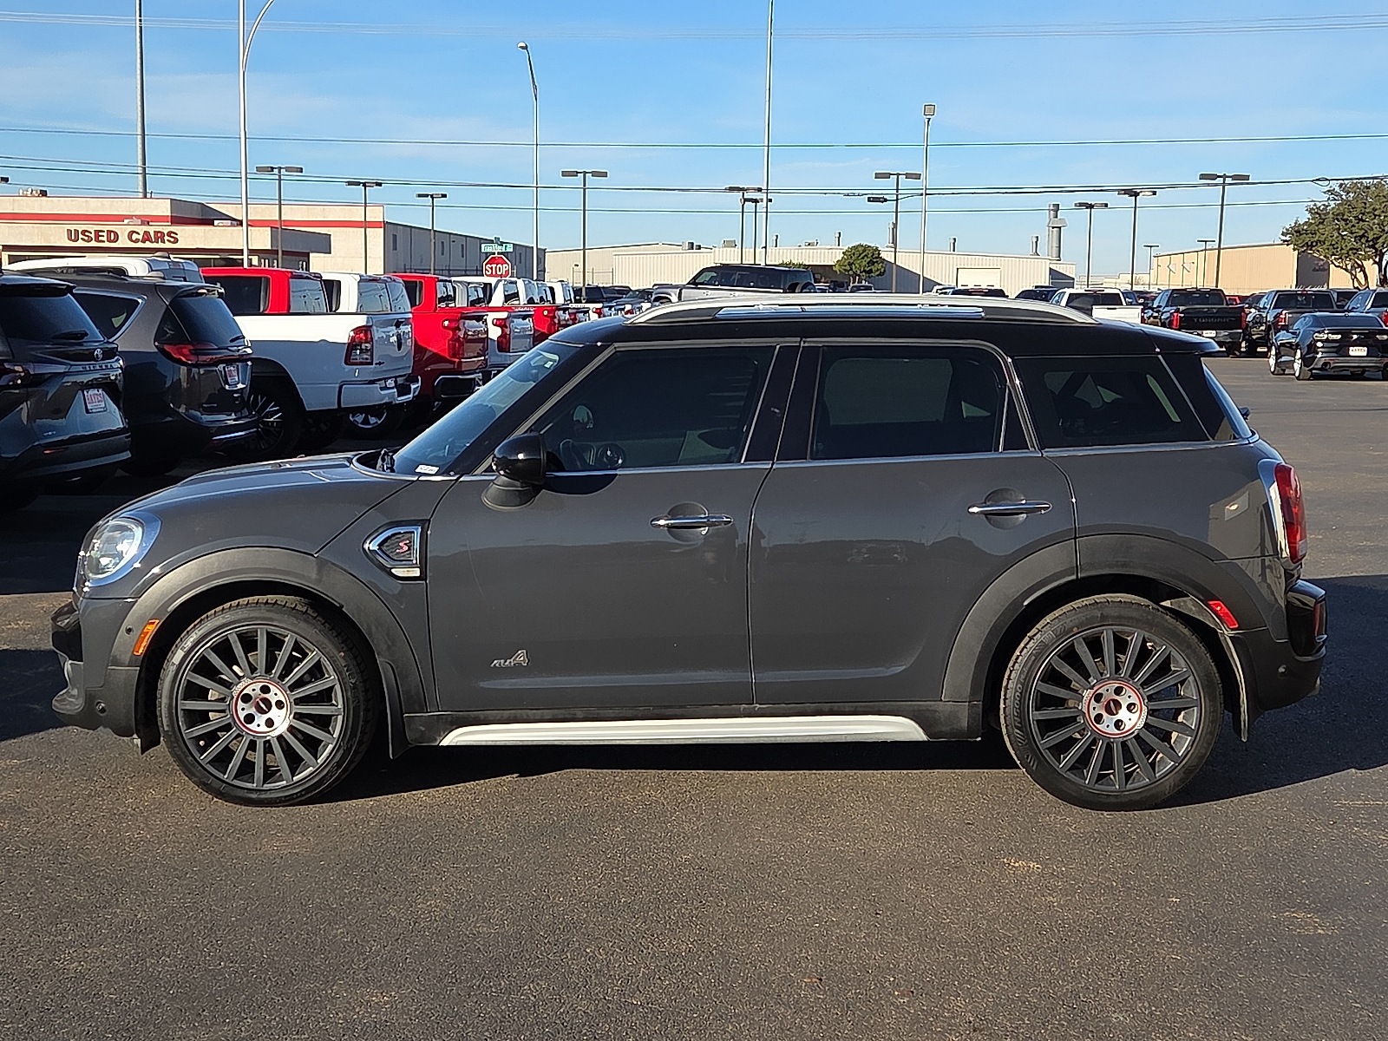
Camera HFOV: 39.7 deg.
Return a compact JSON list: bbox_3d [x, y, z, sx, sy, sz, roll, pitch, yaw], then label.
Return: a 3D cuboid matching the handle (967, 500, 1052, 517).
[{"bbox_3d":[0.981,-0.039,5.970,0.264,0.050,0.055,0,7,-2],"label":"handle"}]

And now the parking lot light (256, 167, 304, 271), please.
[{"bbox_3d":[-16.599,-10.827,77.385,1.870,6.720,0.550,0,7,0],"label":"parking lot light"}]

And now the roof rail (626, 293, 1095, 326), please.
[{"bbox_3d":[0.527,-0.675,6.155,1.500,0.100,0.080,0,7,1],"label":"roof rail"}]

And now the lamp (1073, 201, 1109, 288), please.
[{"bbox_3d":[20.555,-13.190,100.386,1.750,6.740,0.550,0,7,0],"label":"lamp"}]

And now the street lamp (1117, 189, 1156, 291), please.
[{"bbox_3d":[20.382,-11.923,89.385,1.800,6.740,0.550,0,7,0],"label":"street lamp"}]

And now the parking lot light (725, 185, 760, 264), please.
[{"bbox_3d":[2.546,-13.682,100.088,2.100,7.220,0.600,0,7,0],"label":"parking lot light"}]

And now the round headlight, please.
[{"bbox_3d":[-1.871,0.096,6.229,0.220,0.220,0.240,-1,7,-7],"label":"round headlight"}]

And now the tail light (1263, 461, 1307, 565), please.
[{"bbox_3d":[1.855,-0.028,6.049,0.190,0.315,0.220,0,7,1],"label":"tail light"}]

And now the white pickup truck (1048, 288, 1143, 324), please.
[{"bbox_3d":[10.551,-5.196,51.443,2.030,1.920,5.800,0,7,-1],"label":"white pickup truck"}]

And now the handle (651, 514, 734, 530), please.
[{"bbox_3d":[-0.005,0.003,5.939,0.250,0.047,0.055,0,7,1],"label":"handle"}]

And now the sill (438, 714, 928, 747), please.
[{"bbox_3d":[-0.032,0.659,6.057,1.544,0.095,0.085,0,7,-2],"label":"sill"}]

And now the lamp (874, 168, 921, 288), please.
[{"bbox_3d":[9.235,-12.291,88.167,2.250,7.250,0.600,1,7,6],"label":"lamp"}]

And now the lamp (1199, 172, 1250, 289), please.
[{"bbox_3d":[20.658,-10.230,75.377,1.950,6.580,0.550,0,7,0],"label":"lamp"}]

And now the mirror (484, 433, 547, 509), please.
[{"bbox_3d":[-0.545,-0.153,5.898,0.180,0.225,0.210,0,7,1],"label":"mirror"}]

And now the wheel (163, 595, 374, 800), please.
[{"bbox_3d":[-1.346,0.570,6.076,0.670,0.670,0.230,0,7,-2],"label":"wheel"}]

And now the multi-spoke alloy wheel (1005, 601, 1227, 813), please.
[{"bbox_3d":[1.323,0.583,6.152,0.670,0.670,0.230,0,7,-2],"label":"multi-spoke alloy wheel"}]

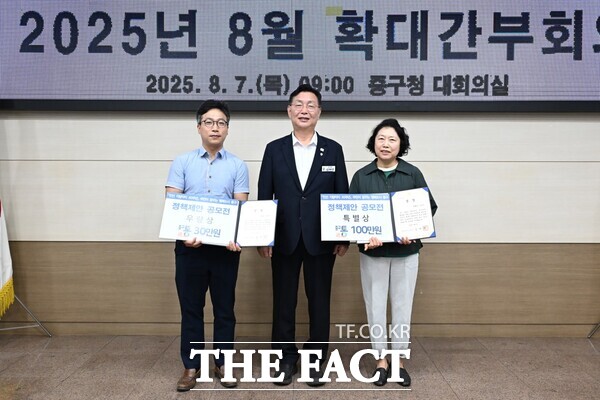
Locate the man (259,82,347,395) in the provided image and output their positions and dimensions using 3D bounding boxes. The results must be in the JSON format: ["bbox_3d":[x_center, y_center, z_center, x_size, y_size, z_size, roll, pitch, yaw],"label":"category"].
[{"bbox_3d":[0.021,0.191,2.845,0.544,1.766,0.360,0,2,0],"label":"man"}]

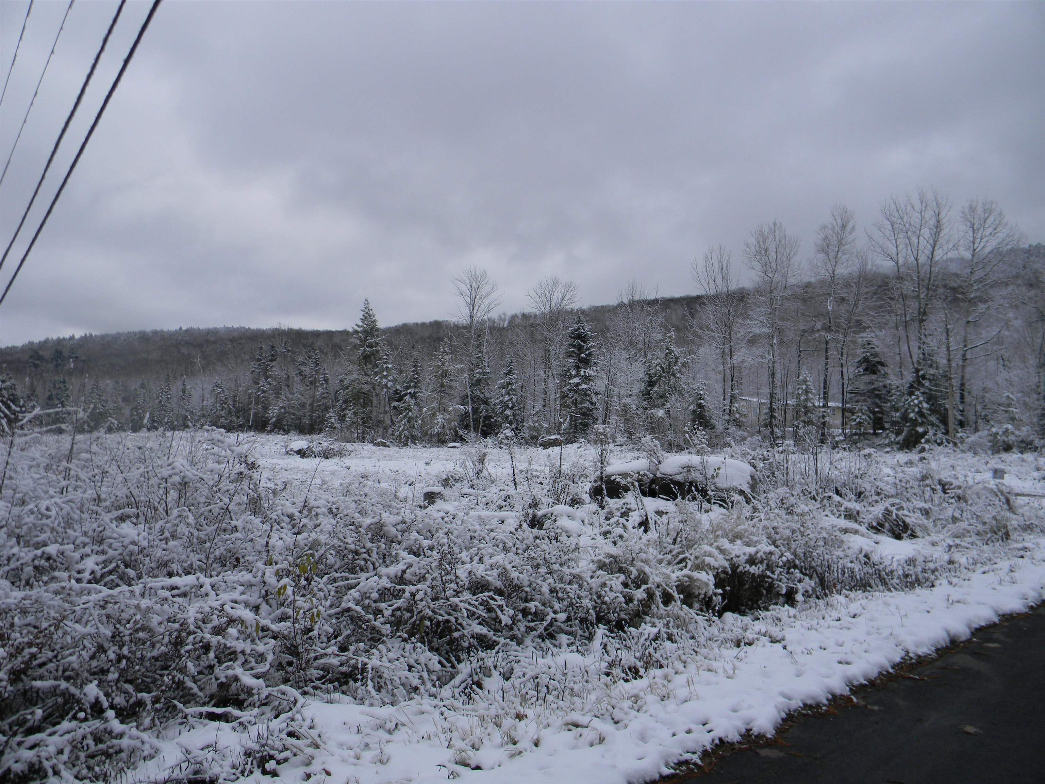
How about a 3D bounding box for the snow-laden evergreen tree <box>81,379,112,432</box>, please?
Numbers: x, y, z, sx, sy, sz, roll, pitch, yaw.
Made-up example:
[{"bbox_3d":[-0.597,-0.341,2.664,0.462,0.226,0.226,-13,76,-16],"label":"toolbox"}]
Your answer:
[{"bbox_3d":[-41.341,1.426,82.000,2.800,5.400,2.800,1,-2,-27],"label":"snow-laden evergreen tree"}]

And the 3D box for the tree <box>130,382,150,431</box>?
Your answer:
[{"bbox_3d":[-37.636,1.483,83.000,1.950,5.100,1.950,1,-2,-24],"label":"tree"}]

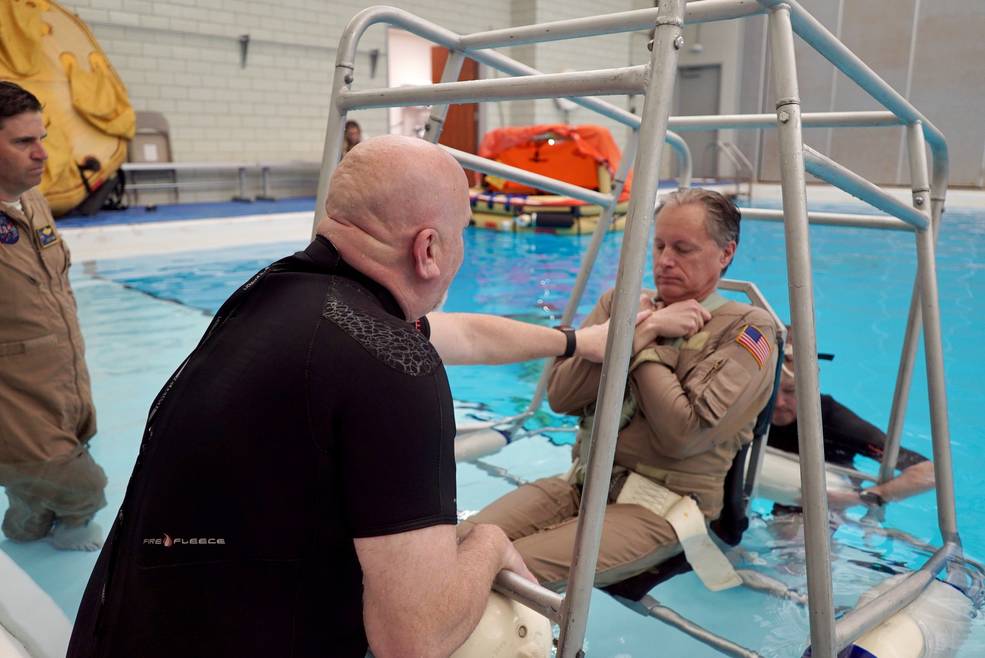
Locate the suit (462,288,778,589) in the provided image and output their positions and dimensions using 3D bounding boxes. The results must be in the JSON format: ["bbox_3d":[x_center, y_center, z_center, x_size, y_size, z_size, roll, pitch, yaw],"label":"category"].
[{"bbox_3d":[0.214,0.367,1.708,0.790,0.900,0.560,-10,16,-40],"label":"suit"}]

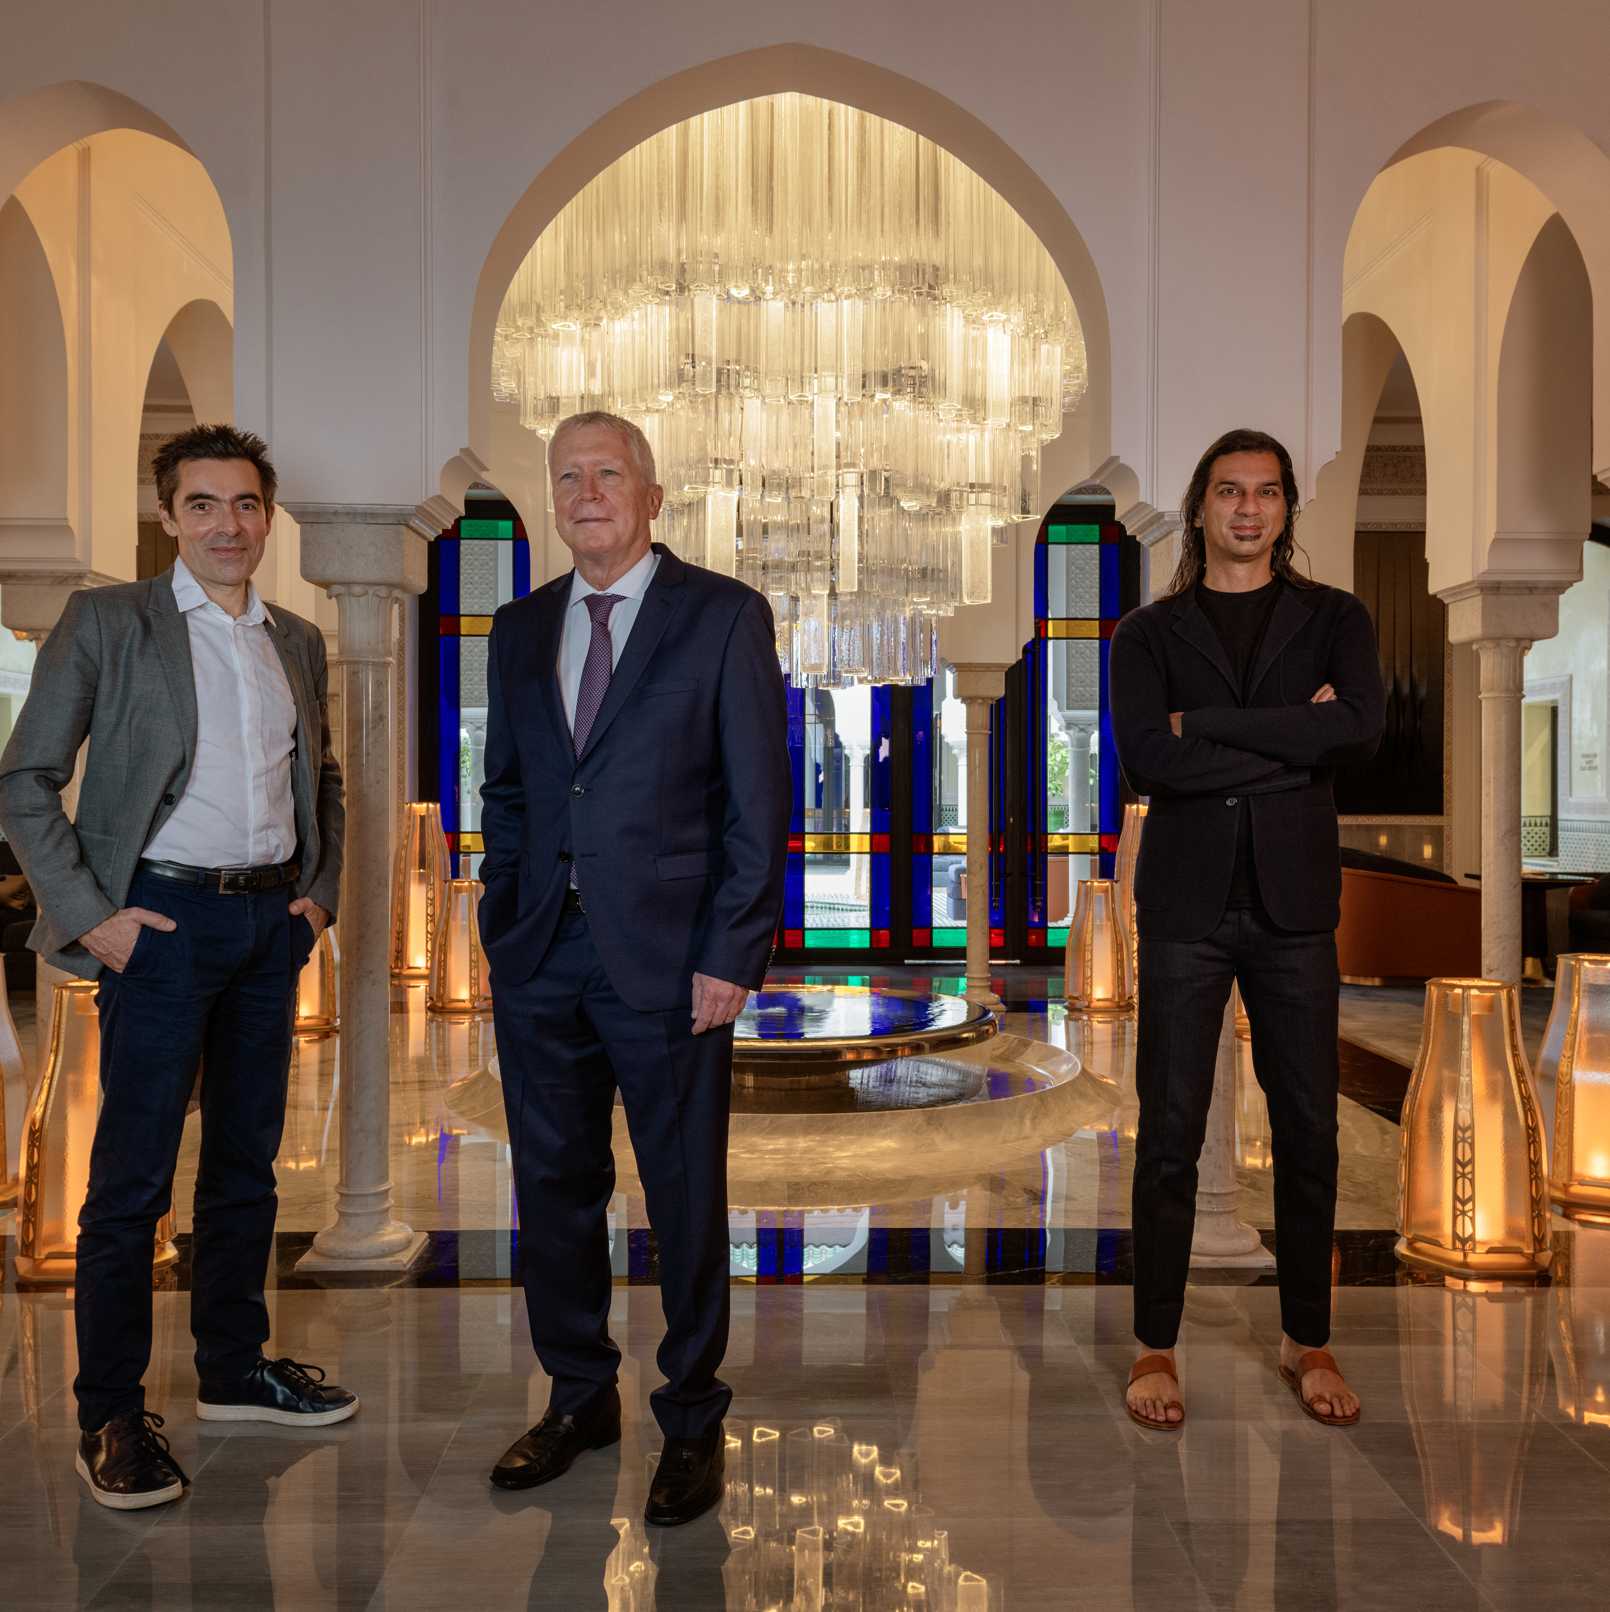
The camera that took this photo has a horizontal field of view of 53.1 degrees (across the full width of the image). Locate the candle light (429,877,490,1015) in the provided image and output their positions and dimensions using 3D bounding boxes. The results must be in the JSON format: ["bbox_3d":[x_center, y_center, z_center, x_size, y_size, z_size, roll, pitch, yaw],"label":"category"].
[{"bbox_3d":[-1.794,0.735,8.500,0.385,0.670,0.375,0,0,-10],"label":"candle light"}]

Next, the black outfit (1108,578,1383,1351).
[{"bbox_3d":[0.807,0.292,2.950,0.510,1.430,0.360,0,0,12],"label":"black outfit"}]

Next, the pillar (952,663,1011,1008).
[{"bbox_3d":[0.903,0.162,8.565,0.270,1.805,0.270,0,0,-1],"label":"pillar"}]

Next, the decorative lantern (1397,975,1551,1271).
[{"bbox_3d":[1.633,0.770,3.940,0.375,0.665,0.375,0,0,25],"label":"decorative lantern"}]

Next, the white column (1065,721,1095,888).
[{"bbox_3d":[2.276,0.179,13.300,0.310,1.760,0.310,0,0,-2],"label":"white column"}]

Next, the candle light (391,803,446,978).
[{"bbox_3d":[-2.415,0.523,10.200,0.420,1.070,0.410,0,0,-10],"label":"candle light"}]

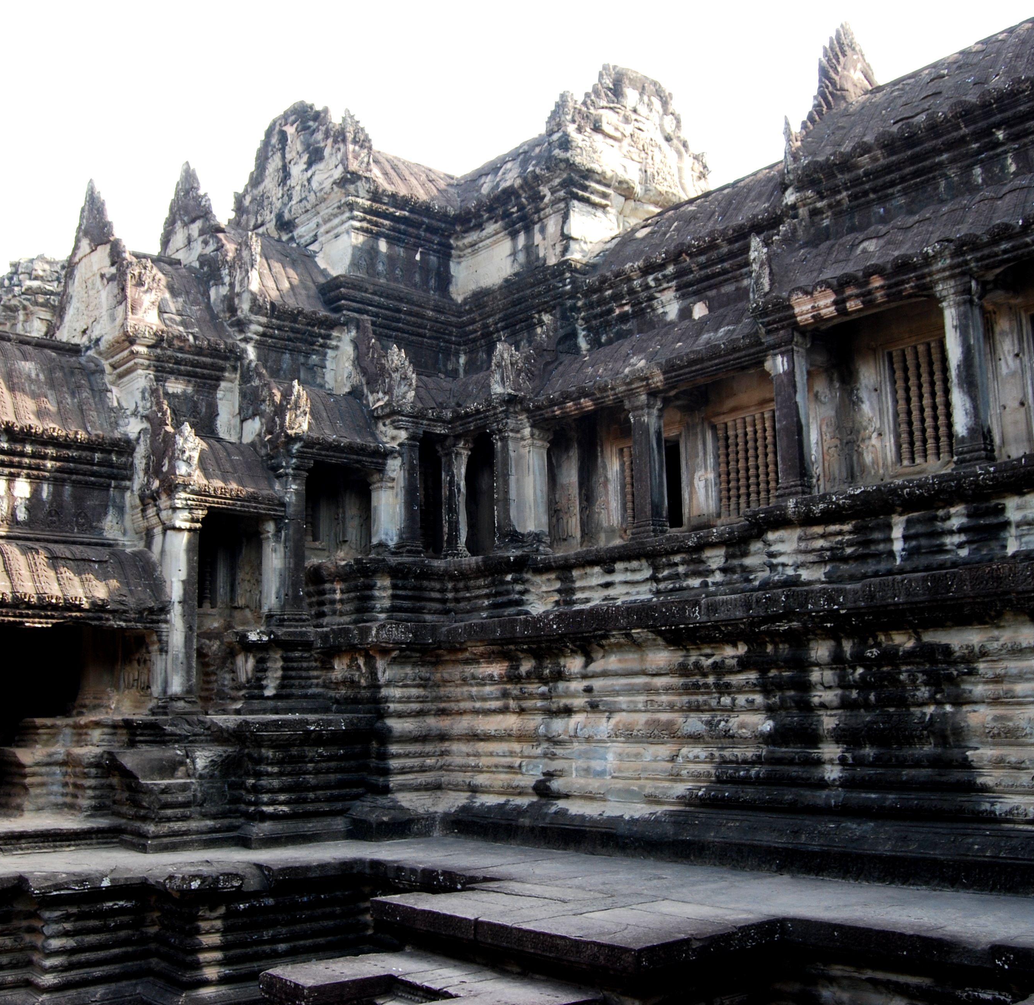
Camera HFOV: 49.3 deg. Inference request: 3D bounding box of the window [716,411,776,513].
[{"bbox_3d":[3.751,-0.607,17.905,0.250,1.591,1.275,9,-15,-42],"label":"window"}]

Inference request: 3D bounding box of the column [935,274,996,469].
[{"bbox_3d":[5.181,-1.548,13.034,0.380,2.168,0.380,9,-15,-42],"label":"column"}]

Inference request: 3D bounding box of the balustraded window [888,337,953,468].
[{"bbox_3d":[5.622,-1.373,15.085,0.250,1.669,1.275,9,-15,-42],"label":"balustraded window"}]

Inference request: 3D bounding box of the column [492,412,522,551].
[{"bbox_3d":[-0.175,-0.321,19.402,0.370,2.286,0.370,9,-15,-42],"label":"column"}]

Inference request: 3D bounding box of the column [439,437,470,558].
[{"bbox_3d":[-1.134,-0.092,20.534,0.405,2.129,0.405,9,-15,-42],"label":"column"}]

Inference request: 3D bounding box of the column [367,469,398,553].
[{"bbox_3d":[-2.297,0.155,19.298,0.360,1.356,0.360,9,-15,-42],"label":"column"}]

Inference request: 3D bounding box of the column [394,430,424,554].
[{"bbox_3d":[-1.905,-0.172,19.825,0.371,2.103,0.371,9,-15,-42],"label":"column"}]

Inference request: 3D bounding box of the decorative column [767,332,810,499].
[{"bbox_3d":[3.608,-1.153,14.996,0.370,2.170,0.370,9,-15,-42],"label":"decorative column"}]

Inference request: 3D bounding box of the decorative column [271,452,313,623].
[{"bbox_3d":[-3.696,0.603,18.573,0.446,2.676,0.446,9,-15,-42],"label":"decorative column"}]

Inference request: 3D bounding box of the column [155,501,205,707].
[{"bbox_3d":[-5.315,1.603,17.791,0.480,3.173,0.480,9,-15,-42],"label":"column"}]

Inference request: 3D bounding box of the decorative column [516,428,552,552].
[{"bbox_3d":[0.297,-0.246,19.257,0.380,2.074,0.380,9,-15,-42],"label":"decorative column"}]

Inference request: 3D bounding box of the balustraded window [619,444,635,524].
[{"bbox_3d":[2.408,-0.352,19.980,0.200,1.537,1.398,9,-15,-42],"label":"balustraded window"}]

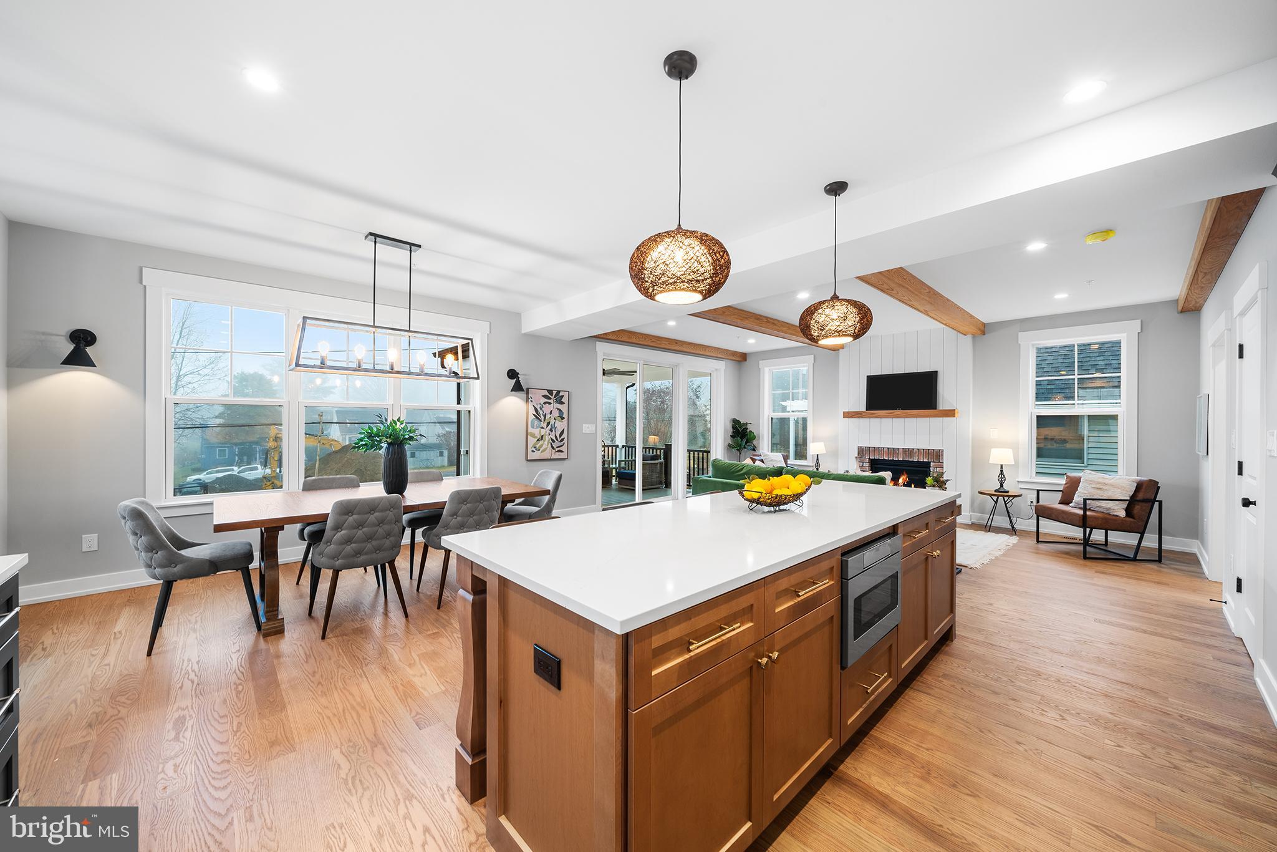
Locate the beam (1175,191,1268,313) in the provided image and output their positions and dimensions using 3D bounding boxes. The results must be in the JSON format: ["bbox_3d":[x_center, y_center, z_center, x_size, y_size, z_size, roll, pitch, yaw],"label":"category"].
[{"bbox_3d":[4.425,-1.302,3.575,3.997,0.165,0.160,0,0,-43],"label":"beam"}]

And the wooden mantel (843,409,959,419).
[{"bbox_3d":[3.900,-0.175,6.967,0.170,0.112,1.545,0,0,-43],"label":"wooden mantel"}]

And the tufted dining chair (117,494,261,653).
[{"bbox_3d":[-2.842,0.891,2.929,0.640,0.840,0.540,0,0,-43],"label":"tufted dining chair"}]

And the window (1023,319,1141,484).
[{"bbox_3d":[5.279,-0.240,5.574,0.120,1.920,1.050,0,0,-43],"label":"window"}]

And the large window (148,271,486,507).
[{"bbox_3d":[-2.954,-0.296,4.758,2.860,1.900,0.120,0,0,-43],"label":"large window"}]

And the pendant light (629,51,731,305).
[{"bbox_3d":[0.165,-0.967,1.810,0.395,0.930,0.395,0,0,0],"label":"pendant light"}]

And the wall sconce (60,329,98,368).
[{"bbox_3d":[-4.170,-0.590,3.446,0.175,0.295,0.260,0,0,-43],"label":"wall sconce"}]

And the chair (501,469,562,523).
[{"bbox_3d":[-1.058,0.871,4.380,0.600,0.845,0.500,0,0,-43],"label":"chair"}]

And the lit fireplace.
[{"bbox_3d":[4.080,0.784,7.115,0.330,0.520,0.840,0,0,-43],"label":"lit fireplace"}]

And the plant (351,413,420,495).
[{"bbox_3d":[-1.981,0.227,3.714,0.530,0.640,0.480,0,0,-43],"label":"plant"}]

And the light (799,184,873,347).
[{"bbox_3d":[1.154,-0.941,2.693,0.395,0.940,0.395,0,0,-43],"label":"light"}]

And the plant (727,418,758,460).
[{"bbox_3d":[1.950,0.555,8.750,0.540,1.500,0.540,0,0,-43],"label":"plant"}]

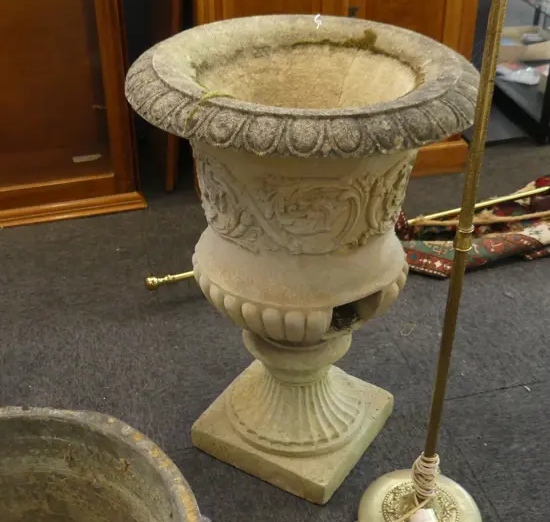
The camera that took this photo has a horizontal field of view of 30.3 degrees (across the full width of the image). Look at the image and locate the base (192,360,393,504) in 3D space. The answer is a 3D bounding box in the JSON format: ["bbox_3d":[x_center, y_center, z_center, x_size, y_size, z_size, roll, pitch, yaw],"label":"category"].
[{"bbox_3d":[0.042,0.276,2.050,0.305,0.174,0.305,19,38,25],"label":"base"}]

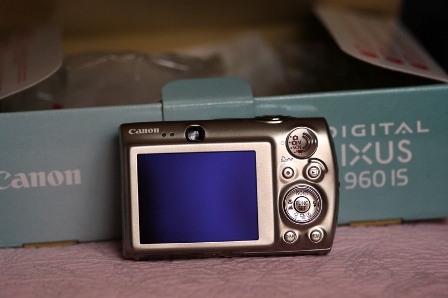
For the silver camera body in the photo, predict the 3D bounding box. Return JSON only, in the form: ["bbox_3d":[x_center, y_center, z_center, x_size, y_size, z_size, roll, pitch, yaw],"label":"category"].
[{"bbox_3d":[0.003,0.018,0.866,0.097,0.060,0.027,-2,-2,-2],"label":"silver camera body"}]

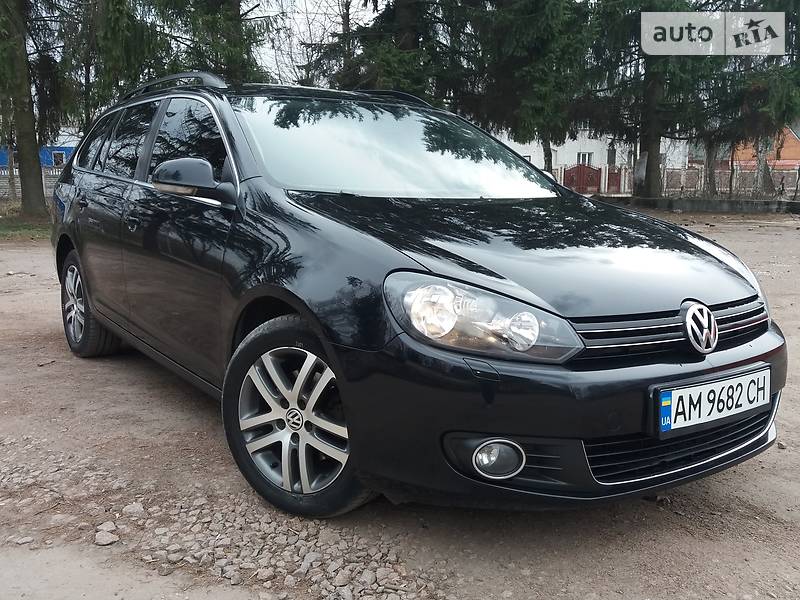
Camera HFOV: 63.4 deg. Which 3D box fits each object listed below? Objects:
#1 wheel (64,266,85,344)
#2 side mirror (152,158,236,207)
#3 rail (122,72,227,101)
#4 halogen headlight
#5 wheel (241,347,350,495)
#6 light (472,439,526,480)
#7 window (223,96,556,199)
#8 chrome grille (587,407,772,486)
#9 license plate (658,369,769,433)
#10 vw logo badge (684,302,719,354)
[{"bbox_3d":[-1.872,0.020,3.892,0.180,0.446,0.446,-5,11,-39],"label":"wheel"},{"bbox_3d":[-0.725,-0.417,2.264,0.240,0.160,0.170,-5,11,-39],"label":"side mirror"},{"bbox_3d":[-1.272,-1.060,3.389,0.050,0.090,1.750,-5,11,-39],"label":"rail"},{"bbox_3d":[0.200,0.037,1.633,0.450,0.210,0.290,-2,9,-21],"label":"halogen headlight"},{"bbox_3d":[-0.282,0.355,2.007,0.448,0.448,0.180,7,10,33],"label":"wheel"},{"bbox_3d":[0.235,0.381,1.555,0.130,0.105,0.060,-2,9,-21],"label":"light"},{"bbox_3d":[0.000,-0.637,2.786,1.400,0.120,0.840,-5,43,-39],"label":"window"},{"bbox_3d":[0.850,0.369,1.840,0.930,0.145,0.110,-5,11,-39],"label":"chrome grille"},{"bbox_3d":[0.882,0.271,1.787,0.520,0.112,0.015,-5,7,-36],"label":"license plate"},{"bbox_3d":[0.849,0.081,1.807,0.138,0.138,0.025,-5,-6,-39],"label":"vw logo badge"}]

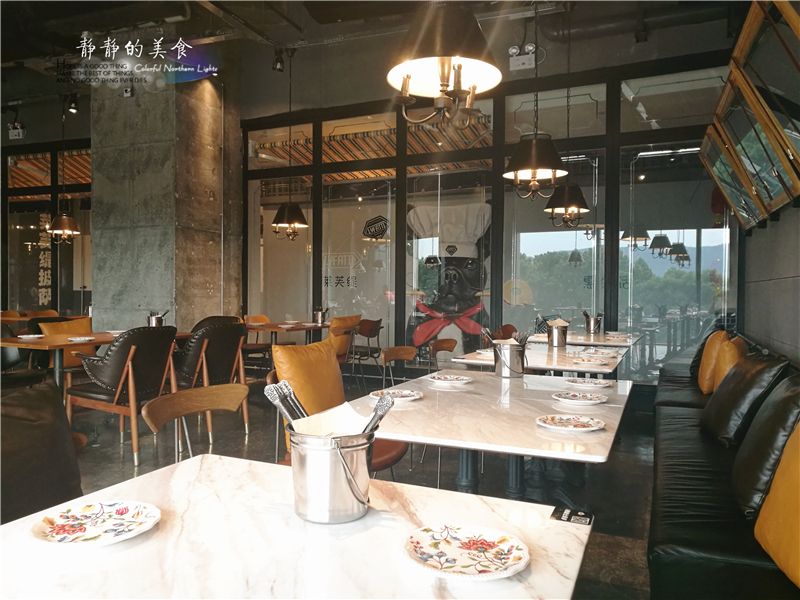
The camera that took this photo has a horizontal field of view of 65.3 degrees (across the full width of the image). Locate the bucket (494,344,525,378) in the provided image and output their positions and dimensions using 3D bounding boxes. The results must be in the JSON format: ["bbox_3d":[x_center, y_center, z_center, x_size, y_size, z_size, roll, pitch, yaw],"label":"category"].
[{"bbox_3d":[0.426,0.239,2.430,0.125,0.128,0.125,0,1,0],"label":"bucket"}]

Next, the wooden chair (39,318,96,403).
[{"bbox_3d":[-2.855,0.581,5.428,0.600,0.810,0.600,1,1,23],"label":"wooden chair"}]

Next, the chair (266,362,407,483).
[{"bbox_3d":[-0.241,0.665,2.589,0.500,0.760,0.500,1,1,22],"label":"chair"}]

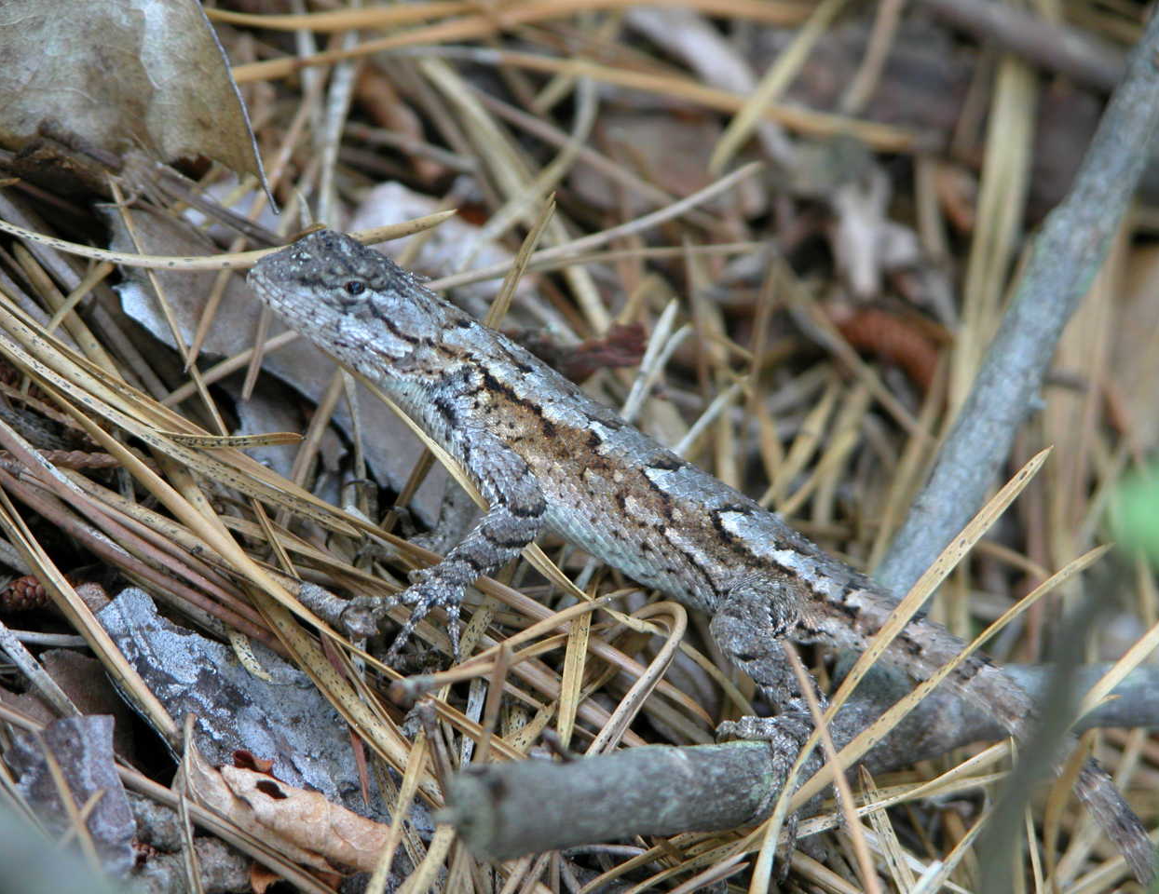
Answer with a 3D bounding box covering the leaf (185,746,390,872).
[{"bbox_3d":[-0.026,0.033,0.865,0.019,0.006,0.009,22,45,24],"label":"leaf"}]

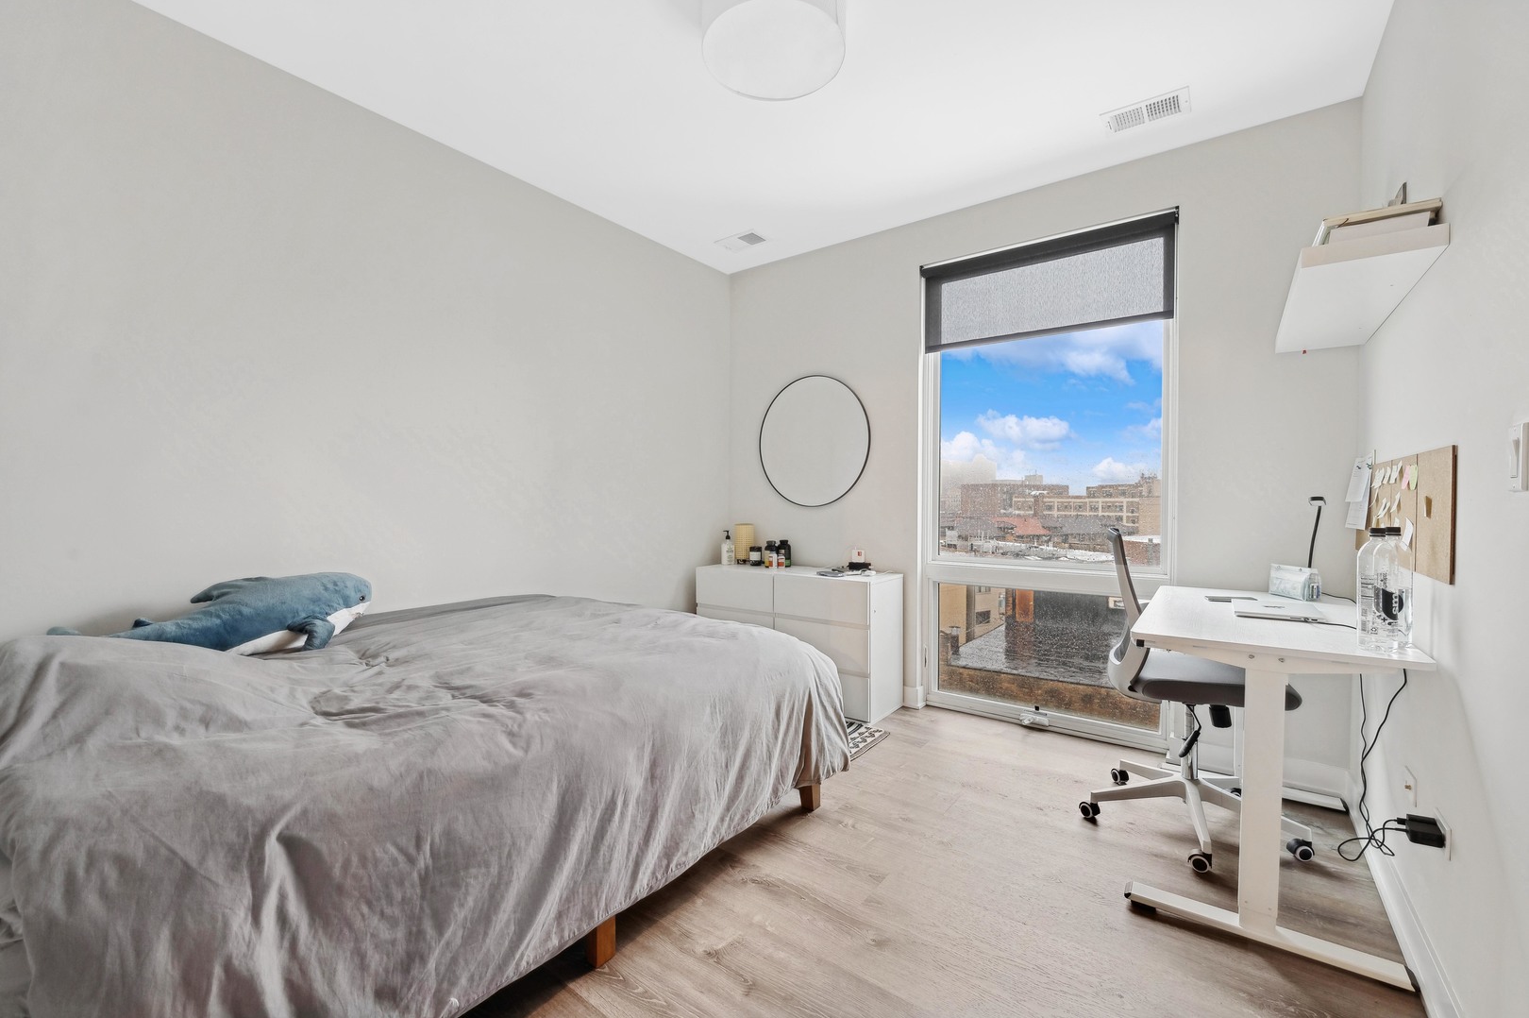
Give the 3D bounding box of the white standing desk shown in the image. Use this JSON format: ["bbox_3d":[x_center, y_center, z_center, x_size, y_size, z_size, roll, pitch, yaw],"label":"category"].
[{"bbox_3d":[1.639,0.743,1.983,0.600,0.793,1.150,1,1,38],"label":"white standing desk"}]

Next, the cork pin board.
[{"bbox_3d":[1.821,0.008,1.720,0.014,0.297,1.130,1,1,38],"label":"cork pin board"}]

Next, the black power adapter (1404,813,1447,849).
[{"bbox_3d":[1.523,0.744,1.374,0.050,0.030,0.072,1,1,37],"label":"black power adapter"}]

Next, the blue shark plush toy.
[{"bbox_3d":[-1.608,0.347,1.817,0.800,0.270,0.310,0,1,-43],"label":"blue shark plush toy"}]

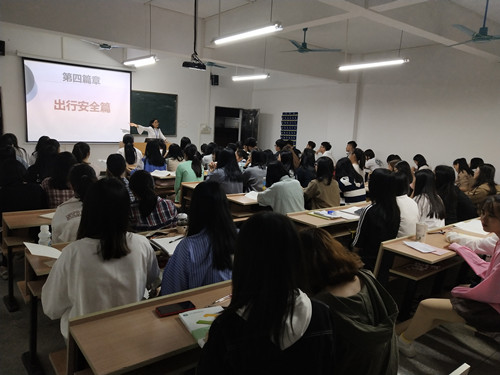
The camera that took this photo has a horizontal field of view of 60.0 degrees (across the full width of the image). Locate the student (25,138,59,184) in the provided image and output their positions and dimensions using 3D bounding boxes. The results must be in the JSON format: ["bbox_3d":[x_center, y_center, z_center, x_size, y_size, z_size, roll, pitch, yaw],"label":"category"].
[{"bbox_3d":[-2.384,0.077,5.089,0.500,1.260,0.720,-2,8,-31],"label":"student"}]

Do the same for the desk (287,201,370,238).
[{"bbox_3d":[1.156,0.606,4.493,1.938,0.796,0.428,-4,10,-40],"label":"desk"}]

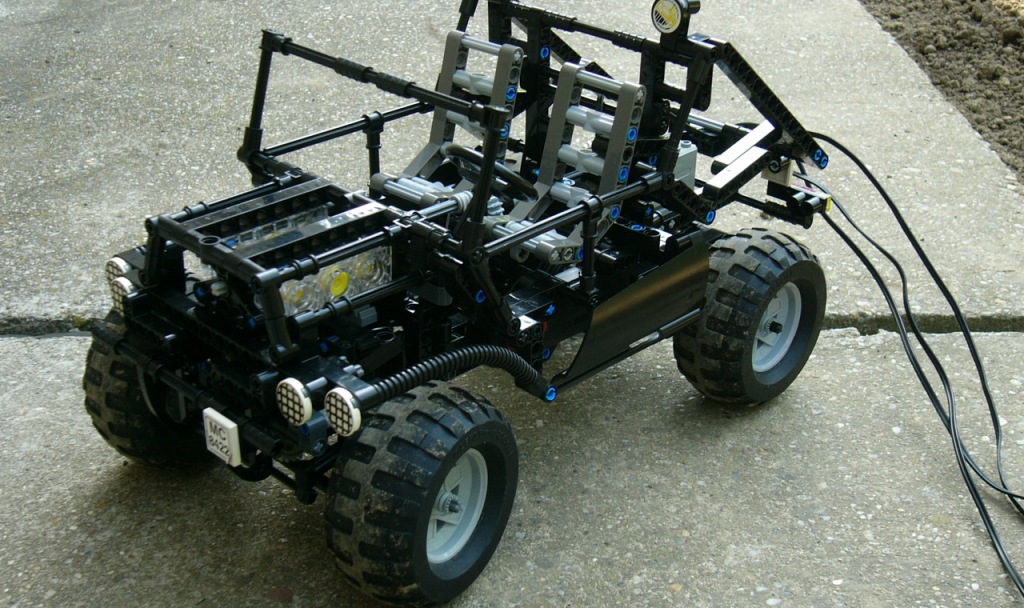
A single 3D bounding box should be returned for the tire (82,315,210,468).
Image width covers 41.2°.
[{"bbox_3d":[-0.137,0.028,0.563,0.037,0.081,0.081,18,32,30],"label":"tire"}]

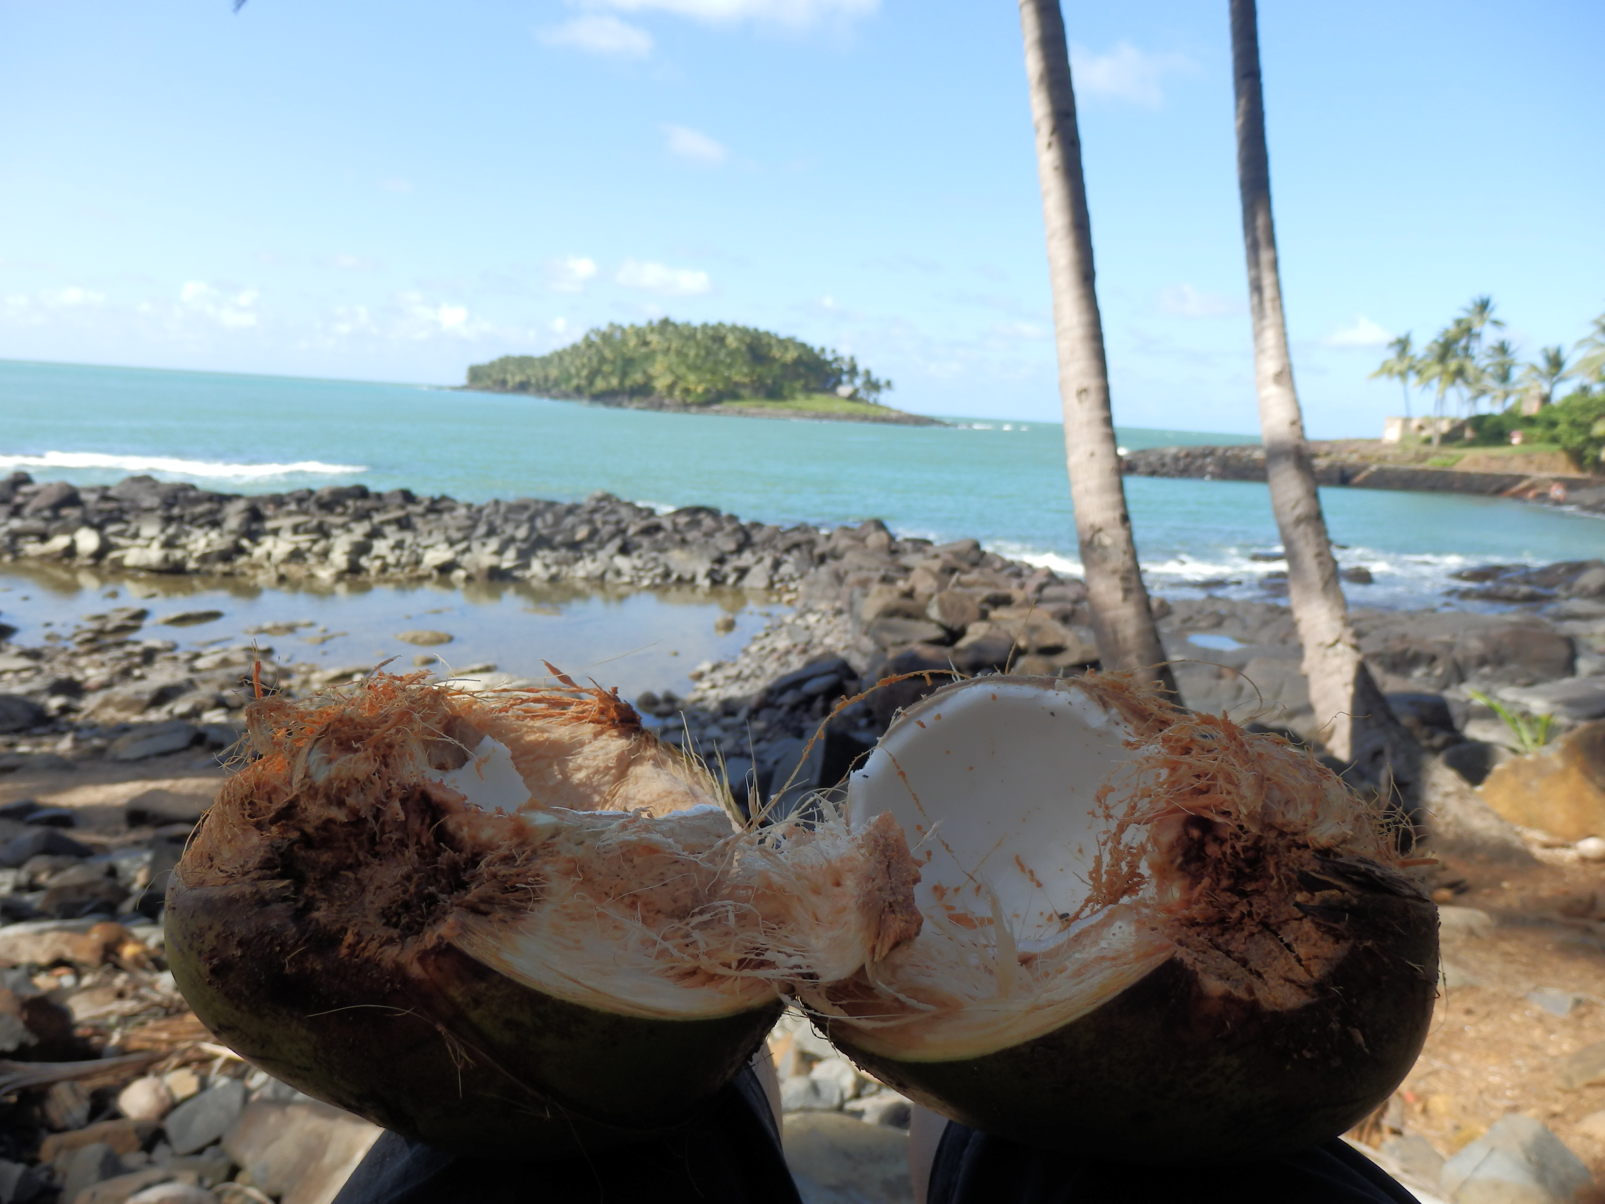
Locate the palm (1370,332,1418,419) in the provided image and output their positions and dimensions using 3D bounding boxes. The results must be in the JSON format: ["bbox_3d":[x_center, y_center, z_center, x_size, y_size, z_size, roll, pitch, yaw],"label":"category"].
[{"bbox_3d":[56.135,-20.494,109.924,4.590,10.066,4.590,8,10,26],"label":"palm"}]

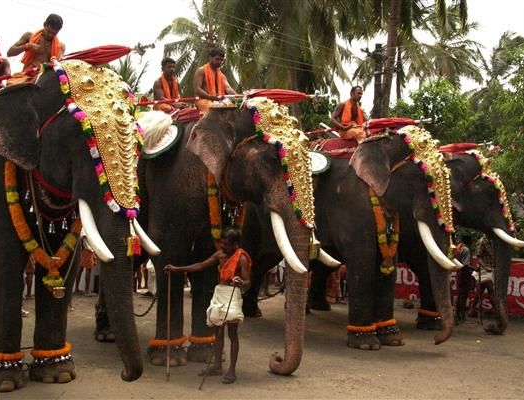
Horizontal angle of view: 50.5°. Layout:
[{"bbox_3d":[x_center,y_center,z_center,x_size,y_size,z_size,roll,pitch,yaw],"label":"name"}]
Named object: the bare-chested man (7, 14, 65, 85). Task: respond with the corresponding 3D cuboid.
[{"bbox_3d":[-2.355,-1.523,5.850,0.580,0.900,0.620,4,-6,-42],"label":"bare-chested man"}]

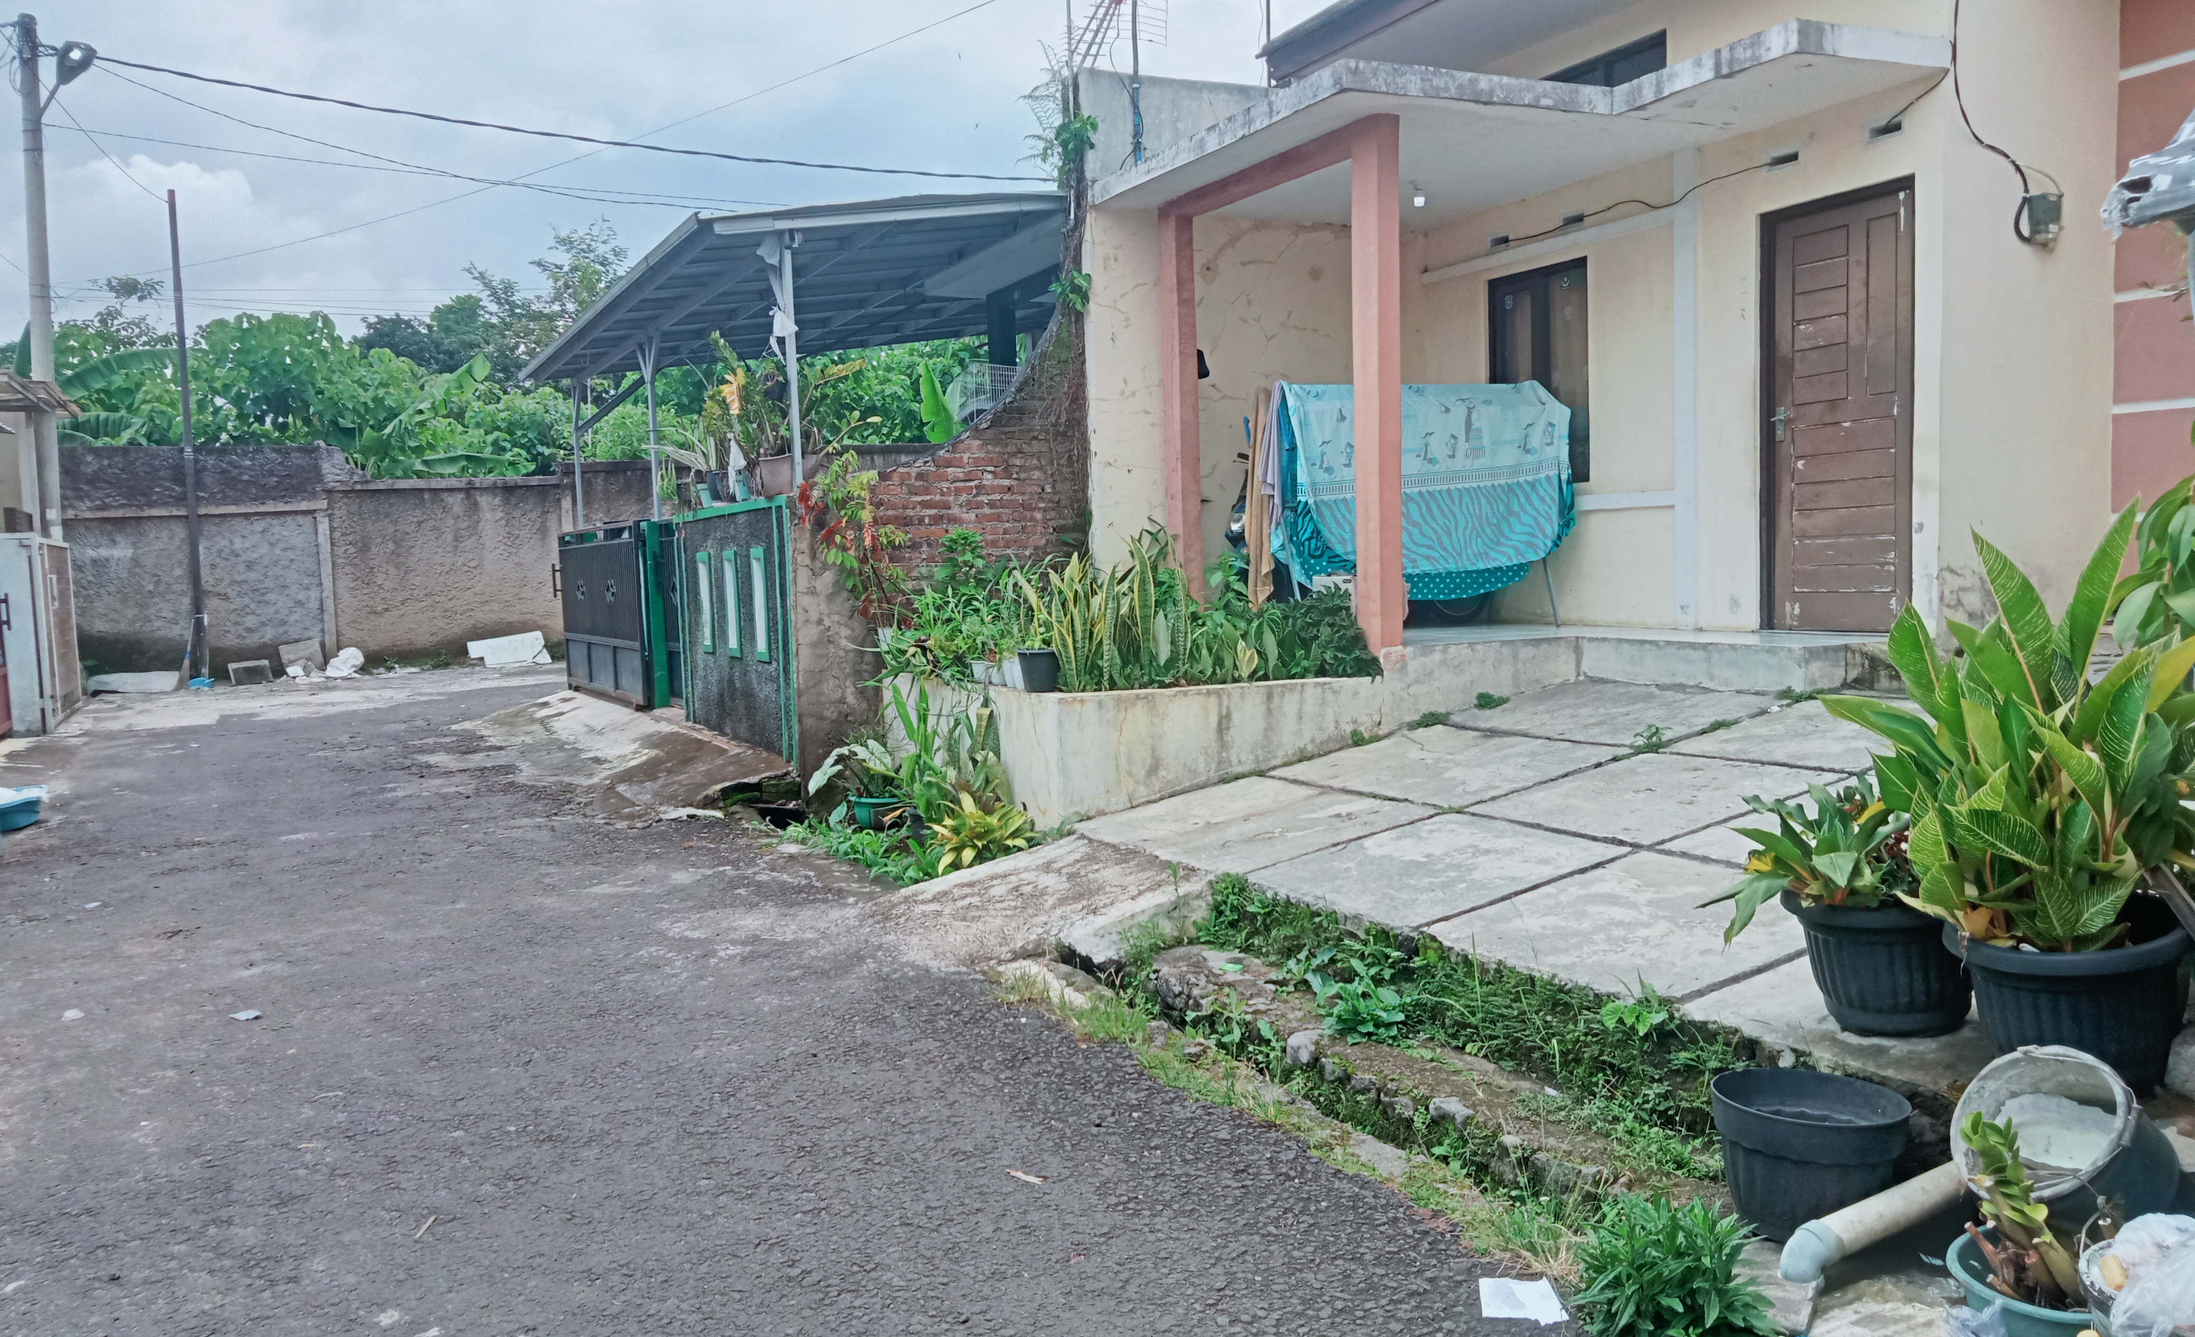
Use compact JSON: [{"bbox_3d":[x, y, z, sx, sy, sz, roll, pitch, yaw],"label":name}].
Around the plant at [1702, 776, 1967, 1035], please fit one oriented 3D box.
[{"bbox_3d":[1.804,0.544,4.280,0.660,0.540,0.570,0,5,22],"label":"plant"}]

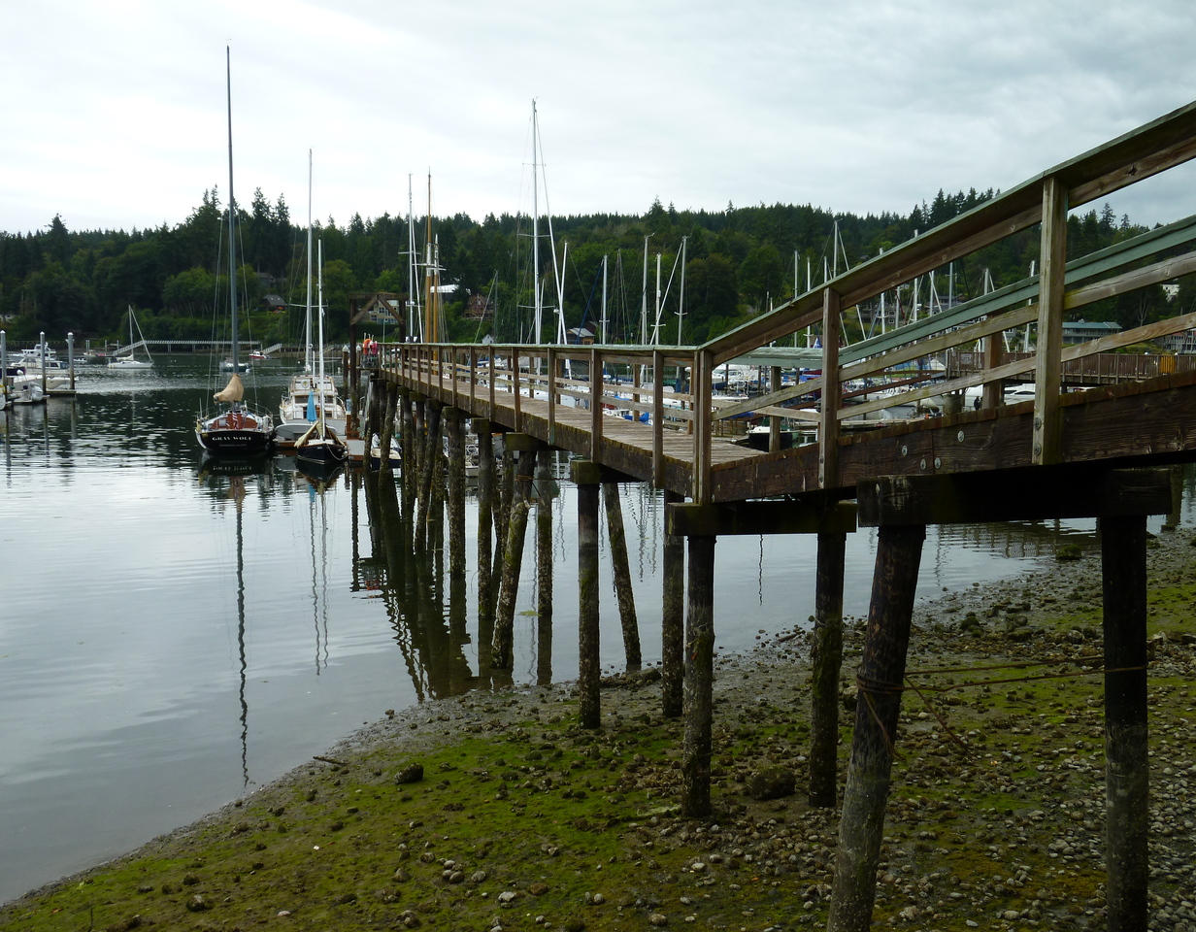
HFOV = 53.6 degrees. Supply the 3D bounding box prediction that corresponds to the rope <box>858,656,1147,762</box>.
[{"bbox_3d":[2.335,1.406,6.875,1.851,0.500,0.380,-1,6,-15],"label":"rope"}]

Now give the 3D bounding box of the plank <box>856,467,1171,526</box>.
[{"bbox_3d":[2.484,0.159,7.026,1.931,0.290,0.285,-2,6,-15],"label":"plank"}]

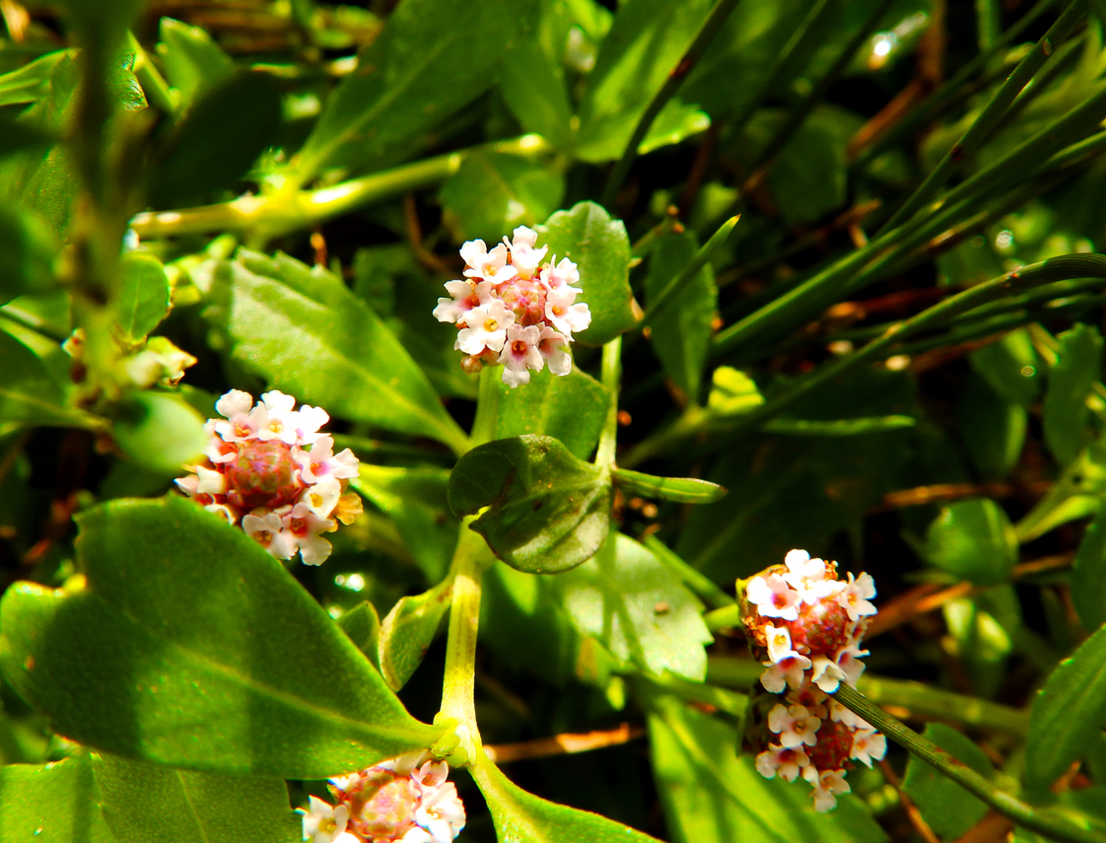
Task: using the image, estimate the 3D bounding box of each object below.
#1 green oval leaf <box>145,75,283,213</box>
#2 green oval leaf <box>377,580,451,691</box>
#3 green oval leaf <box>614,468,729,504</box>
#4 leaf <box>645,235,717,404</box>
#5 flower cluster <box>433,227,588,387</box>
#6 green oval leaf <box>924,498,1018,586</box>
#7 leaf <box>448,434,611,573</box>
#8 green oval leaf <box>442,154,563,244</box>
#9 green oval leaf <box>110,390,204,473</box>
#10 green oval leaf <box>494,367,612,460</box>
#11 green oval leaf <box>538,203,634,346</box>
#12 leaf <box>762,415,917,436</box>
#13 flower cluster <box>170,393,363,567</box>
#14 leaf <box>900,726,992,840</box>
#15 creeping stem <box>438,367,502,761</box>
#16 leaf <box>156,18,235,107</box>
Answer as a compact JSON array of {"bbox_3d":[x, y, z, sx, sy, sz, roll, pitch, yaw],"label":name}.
[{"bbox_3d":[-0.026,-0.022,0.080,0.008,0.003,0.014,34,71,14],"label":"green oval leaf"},{"bbox_3d":[-0.011,0.018,0.086,0.004,0.003,0.010,35,77,-17],"label":"green oval leaf"},{"bbox_3d":[0.010,0.005,0.086,0.010,0.002,0.003,8,31,19],"label":"green oval leaf"},{"bbox_3d":[0.013,-0.011,0.104,0.007,0.003,0.018,-3,80,-7],"label":"leaf"},{"bbox_3d":[-0.004,-0.012,0.107,0.015,0.011,0.015,2,69,-6],"label":"flower cluster"},{"bbox_3d":[0.050,0.014,0.125,0.011,0.003,0.011,0,60,6],"label":"green oval leaf"},{"bbox_3d":[-0.002,0.008,0.104,0.016,0.004,0.013,-11,66,-2],"label":"leaf"},{"bbox_3d":[-0.005,-0.024,0.111,0.011,0.003,0.011,-27,78,-15],"label":"green oval leaf"},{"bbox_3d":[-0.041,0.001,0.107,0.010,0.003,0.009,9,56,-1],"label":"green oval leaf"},{"bbox_3d":[0.000,-0.001,0.113,0.013,0.003,0.015,-1,66,-4],"label":"green oval leaf"},{"bbox_3d":[0.003,-0.013,0.089,0.008,0.003,0.013,-5,80,-7],"label":"green oval leaf"},{"bbox_3d":[0.028,0.000,0.101,0.014,0.002,0.004,-1,22,8],"label":"leaf"},{"bbox_3d":[-0.028,0.006,0.103,0.018,0.011,0.018,2,78,-9],"label":"flower cluster"},{"bbox_3d":[0.046,0.042,0.120,0.009,0.003,0.012,-39,65,-23],"label":"leaf"},{"bbox_3d":[-0.006,0.011,0.087,0.004,0.003,0.033,0,67,0],"label":"creeping stem"},{"bbox_3d":[-0.044,-0.044,0.127,0.009,0.003,0.013,-11,71,-6],"label":"leaf"}]

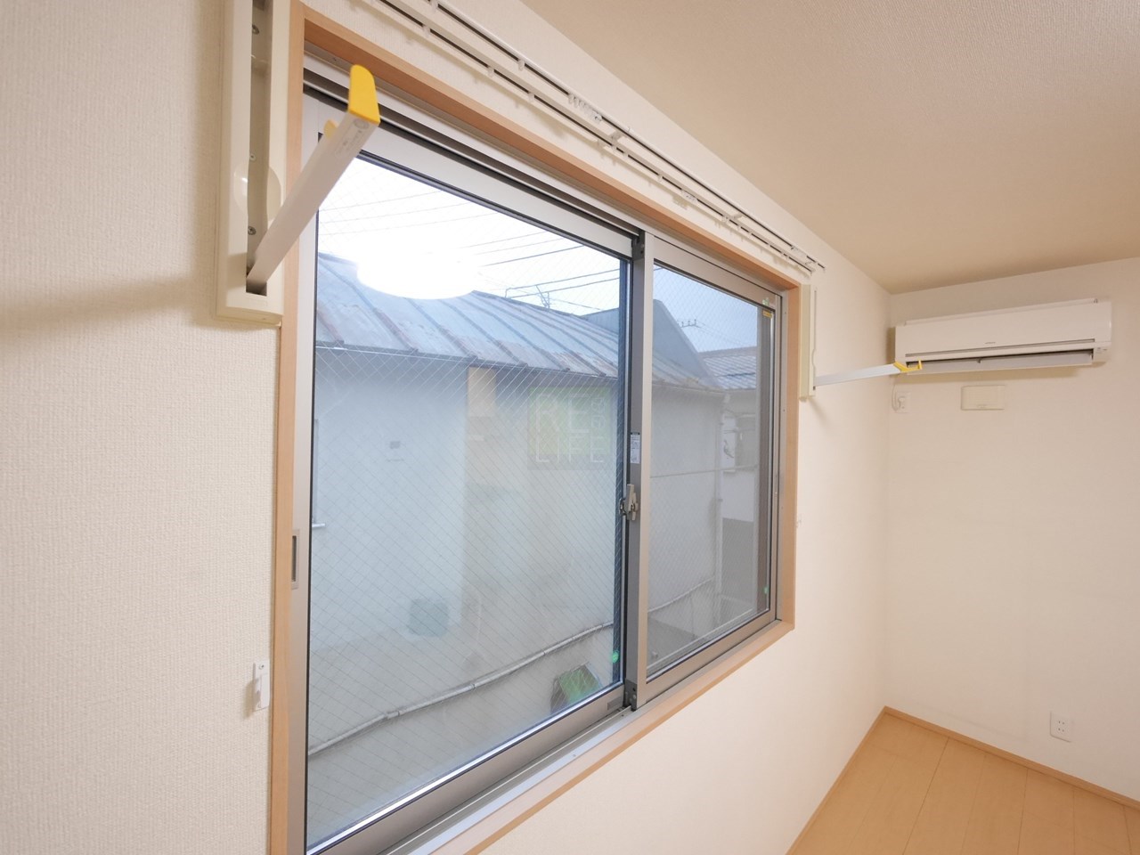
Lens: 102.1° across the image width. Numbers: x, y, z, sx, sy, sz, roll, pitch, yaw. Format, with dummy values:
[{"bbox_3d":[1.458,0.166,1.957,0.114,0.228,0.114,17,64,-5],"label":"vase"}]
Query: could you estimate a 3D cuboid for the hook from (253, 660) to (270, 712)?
[{"bbox_3d":[-0.408,0.348,0.614,0.018,0.064,0.022,1,0,-43],"label":"hook"}]

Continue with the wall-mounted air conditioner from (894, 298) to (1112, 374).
[{"bbox_3d":[2.135,-0.438,2.336,0.210,0.293,0.786,1,0,-43],"label":"wall-mounted air conditioner"}]

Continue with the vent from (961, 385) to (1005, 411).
[{"bbox_3d":[2.171,-0.156,2.428,0.025,0.128,0.165,1,0,-43],"label":"vent"}]

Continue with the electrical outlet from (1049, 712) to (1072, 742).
[{"bbox_3d":[2.350,1.433,2.206,0.010,0.118,0.070,1,0,-43],"label":"electrical outlet"}]

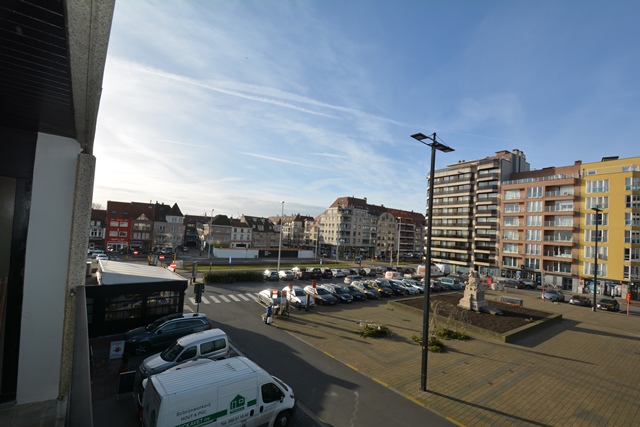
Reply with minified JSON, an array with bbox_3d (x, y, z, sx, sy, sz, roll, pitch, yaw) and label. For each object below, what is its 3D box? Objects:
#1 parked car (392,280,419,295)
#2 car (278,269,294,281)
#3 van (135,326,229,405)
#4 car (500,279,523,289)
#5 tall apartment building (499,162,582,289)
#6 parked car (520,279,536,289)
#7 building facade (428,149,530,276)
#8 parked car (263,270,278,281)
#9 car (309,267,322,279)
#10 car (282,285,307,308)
[{"bbox_3d":[11.912,10.493,38.089,1.780,1.480,4.300,6,-5,-34],"label":"parked car"},{"bbox_3d":[-5.435,9.852,43.364,1.770,1.470,4.250,5,-4,-32],"label":"car"},{"bbox_3d":[-7.051,7.498,14.091,4.120,1.800,1.740,6,-4,-43],"label":"van"},{"bbox_3d":[32.947,12.103,46.425,1.770,1.470,4.300,5,-4,-31],"label":"car"},{"bbox_3d":[44.846,3.404,52.107,14.000,21.300,12.900,5,-4,-32],"label":"tall apartment building"},{"bbox_3d":[41.331,13.983,52.783,4.100,1.500,1.760,6,-4,-35],"label":"parked car"},{"bbox_3d":[38.063,0.902,64.846,15.000,27.000,17.500,5,-4,-32],"label":"building facade"},{"bbox_3d":[-8.344,10.093,43.917,1.700,1.500,3.950,6,-4,-35],"label":"parked car"},{"bbox_3d":[-1.623,10.838,48.867,1.800,1.650,4.300,6,-4,-35],"label":"car"},{"bbox_3d":[-2.255,9.056,28.722,1.770,1.470,4.200,5,-4,-33],"label":"car"}]

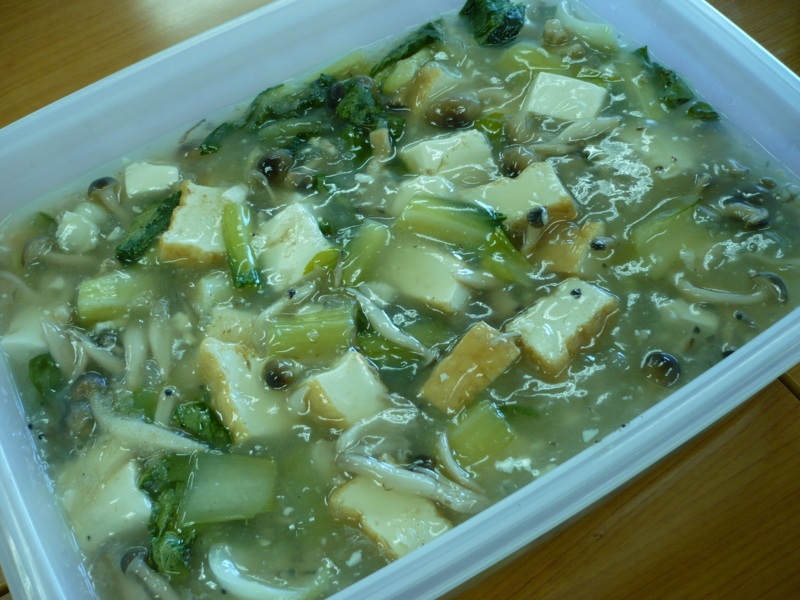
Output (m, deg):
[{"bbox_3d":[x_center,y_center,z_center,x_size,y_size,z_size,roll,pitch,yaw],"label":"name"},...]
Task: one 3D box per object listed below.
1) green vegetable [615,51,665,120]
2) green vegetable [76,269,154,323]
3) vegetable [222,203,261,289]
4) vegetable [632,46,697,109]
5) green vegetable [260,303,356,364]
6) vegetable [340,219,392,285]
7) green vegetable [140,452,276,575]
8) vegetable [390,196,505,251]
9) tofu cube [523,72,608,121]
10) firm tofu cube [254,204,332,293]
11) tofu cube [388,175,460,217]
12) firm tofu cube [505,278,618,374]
[{"bbox_3d":[0.137,-0.122,0.464,0.017,0.012,0.036,-15,60,-3],"label":"green vegetable"},{"bbox_3d":[-0.134,0.001,0.387,0.031,0.015,0.020,-14,61,-4],"label":"green vegetable"},{"bbox_3d":[-0.084,-0.029,0.424,0.011,0.011,0.045,-15,60,-3],"label":"vegetable"},{"bbox_3d":[0.140,-0.115,0.431,0.014,0.012,0.036,-27,62,-11],"label":"vegetable"},{"bbox_3d":[-0.041,0.018,0.370,0.038,0.015,0.022,-9,60,-1],"label":"green vegetable"},{"bbox_3d":[-0.015,-0.020,0.390,0.016,0.013,0.028,19,64,14],"label":"vegetable"},{"bbox_3d":[-0.070,0.080,0.301,0.047,0.014,0.040,-5,57,5],"label":"green vegetable"},{"bbox_3d":[0.025,-0.040,0.424,0.053,0.012,0.019,14,63,13],"label":"vegetable"},{"bbox_3d":[0.088,-0.102,0.430,0.034,0.022,0.028,17,63,13],"label":"tofu cube"},{"bbox_3d":[-0.050,-0.021,0.394,0.027,0.024,0.033,-37,65,-16],"label":"firm tofu cube"},{"bbox_3d":[0.012,-0.042,0.370,0.030,0.021,0.022,1,58,9],"label":"tofu cube"},{"bbox_3d":[0.079,0.013,0.394,0.045,0.021,0.026,-37,63,-14],"label":"firm tofu cube"}]

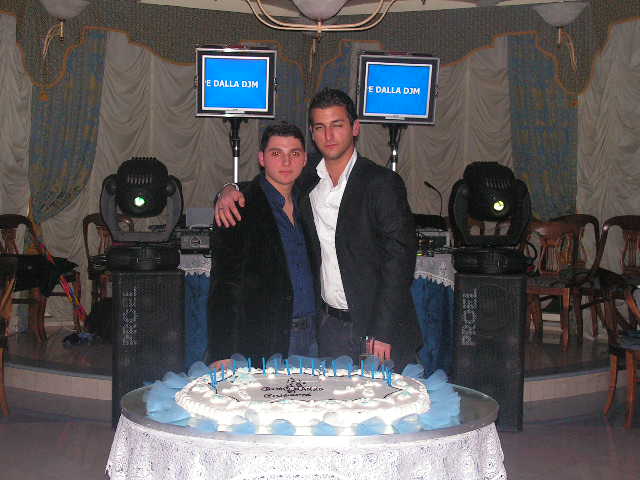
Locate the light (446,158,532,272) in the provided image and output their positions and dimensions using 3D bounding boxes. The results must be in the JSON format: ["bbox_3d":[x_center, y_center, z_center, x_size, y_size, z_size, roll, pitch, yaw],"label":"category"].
[{"bbox_3d":[0.981,-0.133,6.100,0.470,0.640,0.420,0,3,-3],"label":"light"}]

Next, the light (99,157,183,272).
[{"bbox_3d":[-1.033,-0.158,6.100,0.470,0.640,0.420,0,3,-3],"label":"light"}]

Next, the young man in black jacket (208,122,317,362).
[{"bbox_3d":[-0.175,0.390,3.930,0.530,1.670,0.360,0,3,-14],"label":"young man in black jacket"}]

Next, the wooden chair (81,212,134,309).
[{"bbox_3d":[-1.780,0.280,8.900,0.480,0.990,0.530,0,3,-14],"label":"wooden chair"}]

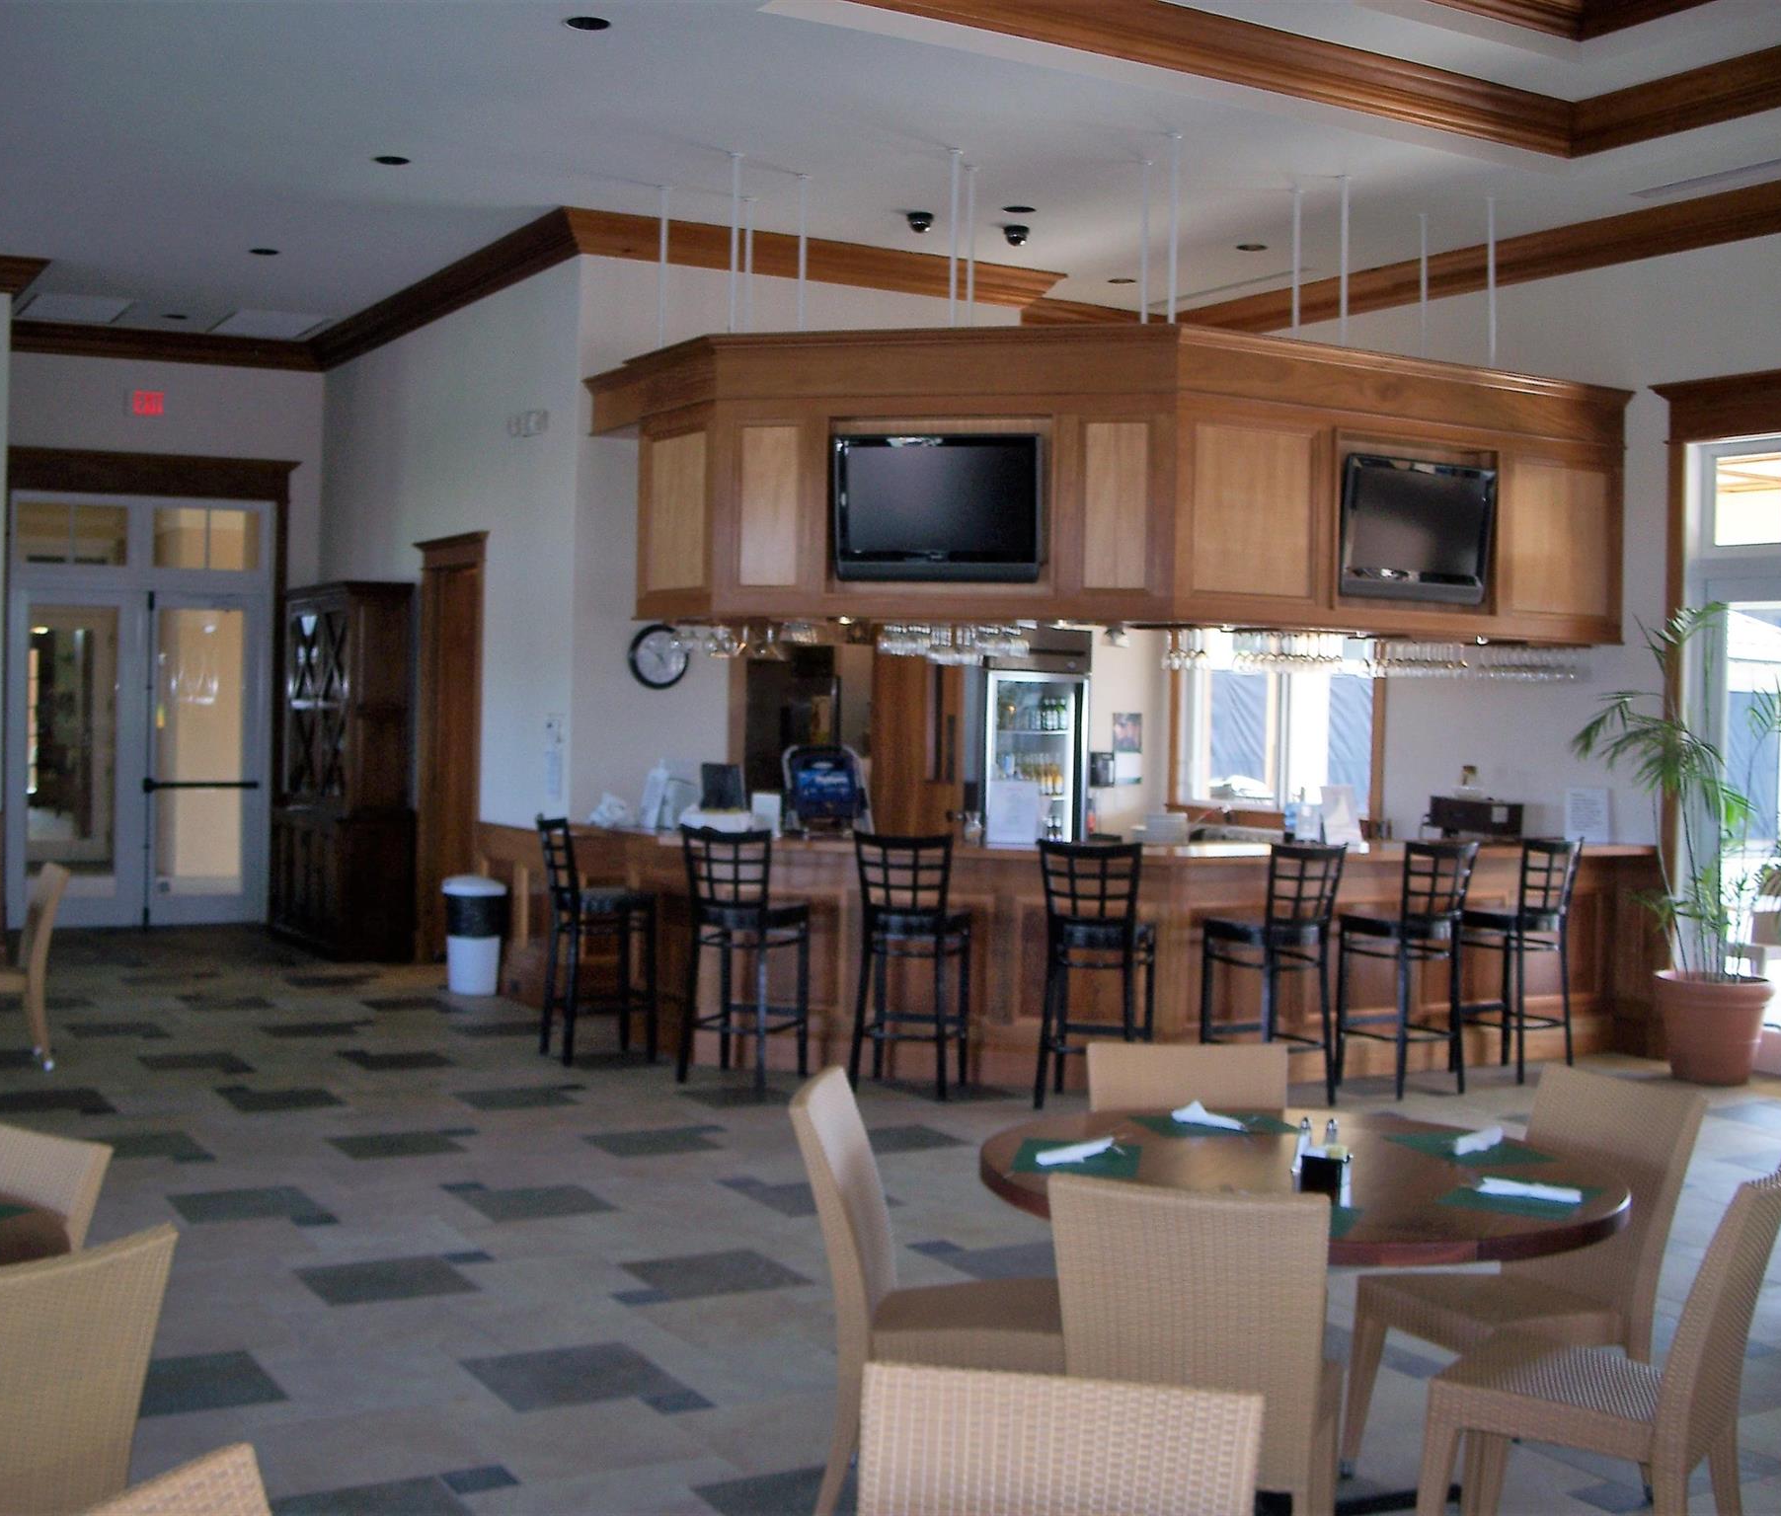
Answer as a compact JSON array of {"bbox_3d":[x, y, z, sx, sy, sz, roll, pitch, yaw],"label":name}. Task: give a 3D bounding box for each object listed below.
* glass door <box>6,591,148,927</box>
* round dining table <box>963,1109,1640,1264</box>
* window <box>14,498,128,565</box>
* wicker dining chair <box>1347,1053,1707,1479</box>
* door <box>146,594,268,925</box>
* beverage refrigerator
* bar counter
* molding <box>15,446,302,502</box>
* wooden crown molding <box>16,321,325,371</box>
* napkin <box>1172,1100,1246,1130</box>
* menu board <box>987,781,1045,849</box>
[{"bbox_3d":[-5.467,0.013,14.566,0.910,2.280,0.060,0,2,-30],"label":"glass door"},{"bbox_3d":[0.826,1.204,4.483,1.340,0.750,1.340,1,2,0],"label":"round dining table"},{"bbox_3d":[-5.618,-1.534,14.814,0.790,0.450,0.060,0,2,-30],"label":"window"},{"bbox_3d":[1.354,1.137,4.632,0.630,0.870,0.480,0,2,-30],"label":"wicker dining chair"},{"bbox_3d":[-4.847,0.011,15.365,0.880,2.370,0.060,0,2,-30],"label":"door"},{"bbox_3d":[0.655,0.309,12.841,0.740,2.060,0.740,0,2,-30],"label":"beverage refrigerator"},{"bbox_3d":[0.632,0.900,10.479,5.950,1.070,2.250,1,2,15],"label":"bar counter"},{"bbox_3d":[-5.046,-1.937,14.684,2.060,0.290,0.130,0,2,-30],"label":"molding"},{"bbox_3d":[-4.952,-2.798,14.654,2.320,0.200,0.170,0,2,-30],"label":"wooden crown molding"},{"bbox_3d":[0.681,0.754,4.571,0.175,0.045,0.065,2,2,36],"label":"napkin"},{"bbox_3d":[0.516,0.234,9.000,0.220,0.285,0.060,1,1,15],"label":"menu board"}]

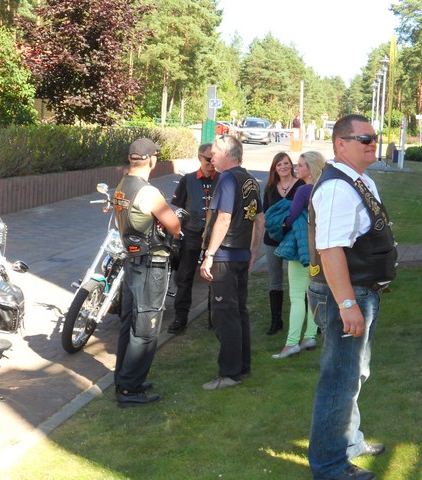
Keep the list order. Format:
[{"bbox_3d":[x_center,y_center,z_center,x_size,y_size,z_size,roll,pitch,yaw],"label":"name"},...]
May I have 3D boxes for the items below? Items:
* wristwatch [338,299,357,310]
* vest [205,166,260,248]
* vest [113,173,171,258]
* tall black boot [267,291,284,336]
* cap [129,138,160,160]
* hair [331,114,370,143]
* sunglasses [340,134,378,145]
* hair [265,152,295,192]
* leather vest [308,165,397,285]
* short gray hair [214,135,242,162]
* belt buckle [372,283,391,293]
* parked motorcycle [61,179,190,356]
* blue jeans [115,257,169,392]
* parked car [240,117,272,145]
[{"bbox_3d":[0.678,0.320,4.950,0.085,0.045,0.065,-17,2,8],"label":"wristwatch"},{"bbox_3d":[0.152,-0.223,7.055,0.330,0.610,0.480,6,6,32],"label":"vest"},{"bbox_3d":[-0.481,-0.169,6.904,0.340,0.590,0.480,-1,6,-30],"label":"vest"},{"bbox_3d":[0.612,0.683,9.400,0.120,0.410,0.260,4,5,22],"label":"tall black boot"},{"bbox_3d":[-0.443,-0.616,6.800,0.175,0.150,0.260,6,6,40],"label":"cap"},{"bbox_3d":[0.729,-0.570,5.200,0.165,0.165,0.200,-2,6,-44],"label":"hair"},{"bbox_3d":[0.766,-0.519,5.170,0.148,0.048,0.150,-2,6,-44],"label":"sunglasses"},{"bbox_3d":[0.654,-0.626,9.400,0.270,0.400,0.220,2,5,3],"label":"hair"},{"bbox_3d":[0.737,-0.081,5.200,0.420,0.620,0.500,4,5,21],"label":"leather vest"},{"bbox_3d":[0.123,-0.643,7.017,0.210,0.200,0.180,3,5,12],"label":"short gray hair"},{"bbox_3d":[0.874,0.244,5.120,0.035,0.052,0.085,4,5,21],"label":"belt buckle"},{"bbox_3d":[-0.653,0.249,9.012,0.900,1.290,2.330,4,6,22],"label":"parked motorcycle"},{"bbox_3d":[-0.485,0.590,6.973,0.330,0.970,0.420,0,6,-26],"label":"blue jeans"},{"bbox_3d":[2.871,-6.878,63.000,1.820,1.660,4.400,3,5,9],"label":"parked car"}]

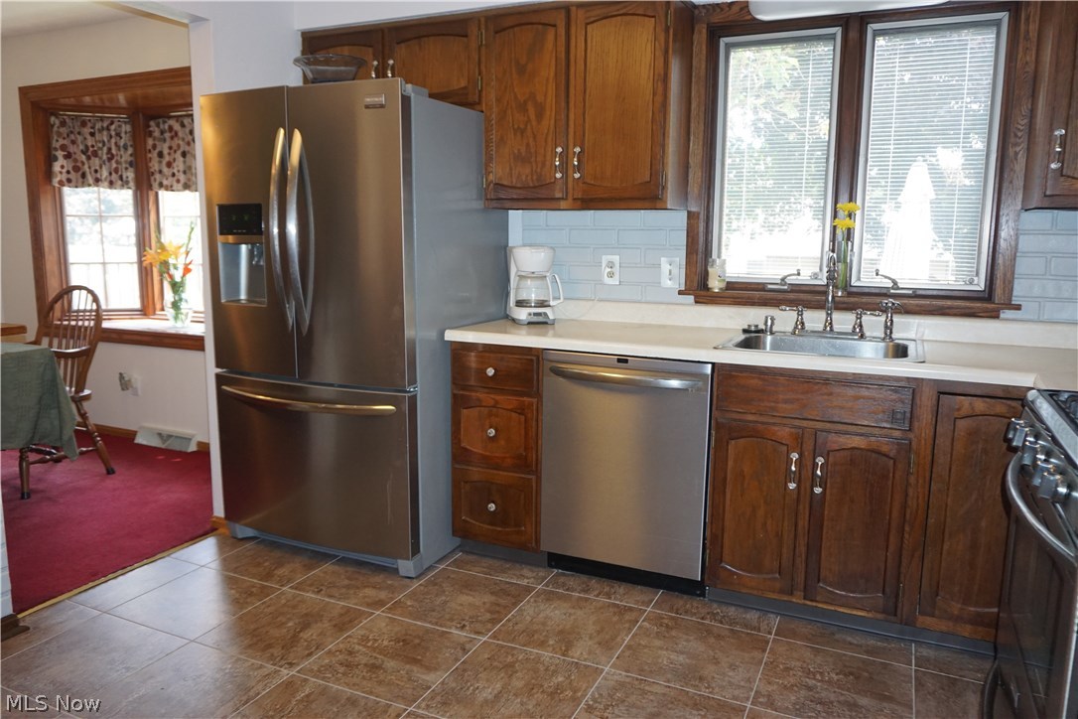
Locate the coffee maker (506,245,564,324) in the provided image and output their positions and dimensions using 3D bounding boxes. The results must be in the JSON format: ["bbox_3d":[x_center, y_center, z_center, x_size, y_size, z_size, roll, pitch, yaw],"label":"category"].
[{"bbox_3d":[-0.016,-0.304,3.059,0.200,0.310,0.215,-2,9,-15],"label":"coffee maker"}]

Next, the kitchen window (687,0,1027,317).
[{"bbox_3d":[1.111,-0.753,2.727,1.120,1.130,0.100,4,9,24],"label":"kitchen window"}]

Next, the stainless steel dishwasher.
[{"bbox_3d":[0.408,0.332,2.875,0.599,0.760,0.635,4,9,24],"label":"stainless steel dishwasher"}]

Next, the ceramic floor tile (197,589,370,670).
[{"bbox_3d":[-0.812,0.871,2.433,0.405,0.010,0.405,4,9,24],"label":"ceramic floor tile"}]

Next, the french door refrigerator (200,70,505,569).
[{"bbox_3d":[-0.717,-0.143,3.141,0.908,1.775,0.843,4,9,24],"label":"french door refrigerator"}]

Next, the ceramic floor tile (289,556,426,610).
[{"bbox_3d":[-0.643,0.820,2.802,0.405,0.010,0.405,4,9,24],"label":"ceramic floor tile"}]

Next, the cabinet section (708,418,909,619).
[{"bbox_3d":[0.943,0.467,2.601,0.576,0.571,0.520,4,9,25],"label":"cabinet section"}]

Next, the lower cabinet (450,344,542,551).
[{"bbox_3d":[-0.041,0.296,3.107,0.382,0.775,0.620,4,9,24],"label":"lower cabinet"}]

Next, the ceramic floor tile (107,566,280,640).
[{"bbox_3d":[-1.185,0.843,2.600,0.405,0.010,0.405,4,9,24],"label":"ceramic floor tile"}]

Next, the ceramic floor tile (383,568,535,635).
[{"bbox_3d":[-0.268,0.844,2.614,0.404,0.010,0.404,4,9,24],"label":"ceramic floor tile"}]

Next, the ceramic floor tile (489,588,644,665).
[{"bbox_3d":[0.102,0.871,2.454,0.404,0.010,0.404,4,9,24],"label":"ceramic floor tile"}]

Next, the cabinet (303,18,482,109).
[{"bbox_3d":[-0.572,-1.224,3.302,0.915,0.375,0.325,4,9,24],"label":"cabinet"}]

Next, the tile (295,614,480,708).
[{"bbox_3d":[-0.440,0.900,2.267,0.405,0.010,0.405,4,9,24],"label":"tile"}]

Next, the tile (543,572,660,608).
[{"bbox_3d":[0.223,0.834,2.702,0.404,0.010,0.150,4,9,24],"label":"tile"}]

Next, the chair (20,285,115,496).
[{"bbox_3d":[-2.600,0.129,3.890,0.570,1.000,0.570,4,9,24],"label":"chair"}]

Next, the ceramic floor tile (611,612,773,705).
[{"bbox_3d":[0.471,0.899,2.288,0.404,0.010,0.404,4,9,24],"label":"ceramic floor tile"}]

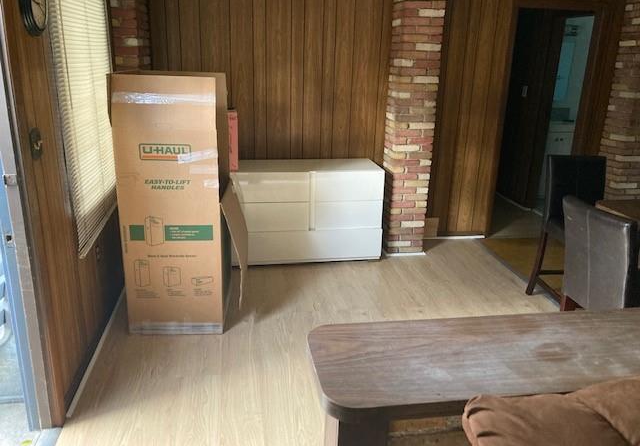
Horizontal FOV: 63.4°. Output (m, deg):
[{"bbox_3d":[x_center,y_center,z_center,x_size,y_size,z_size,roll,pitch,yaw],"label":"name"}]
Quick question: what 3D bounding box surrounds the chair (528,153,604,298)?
[{"bbox_3d":[1.694,0.117,3.251,0.420,0.970,0.580,1,17,-3],"label":"chair"}]

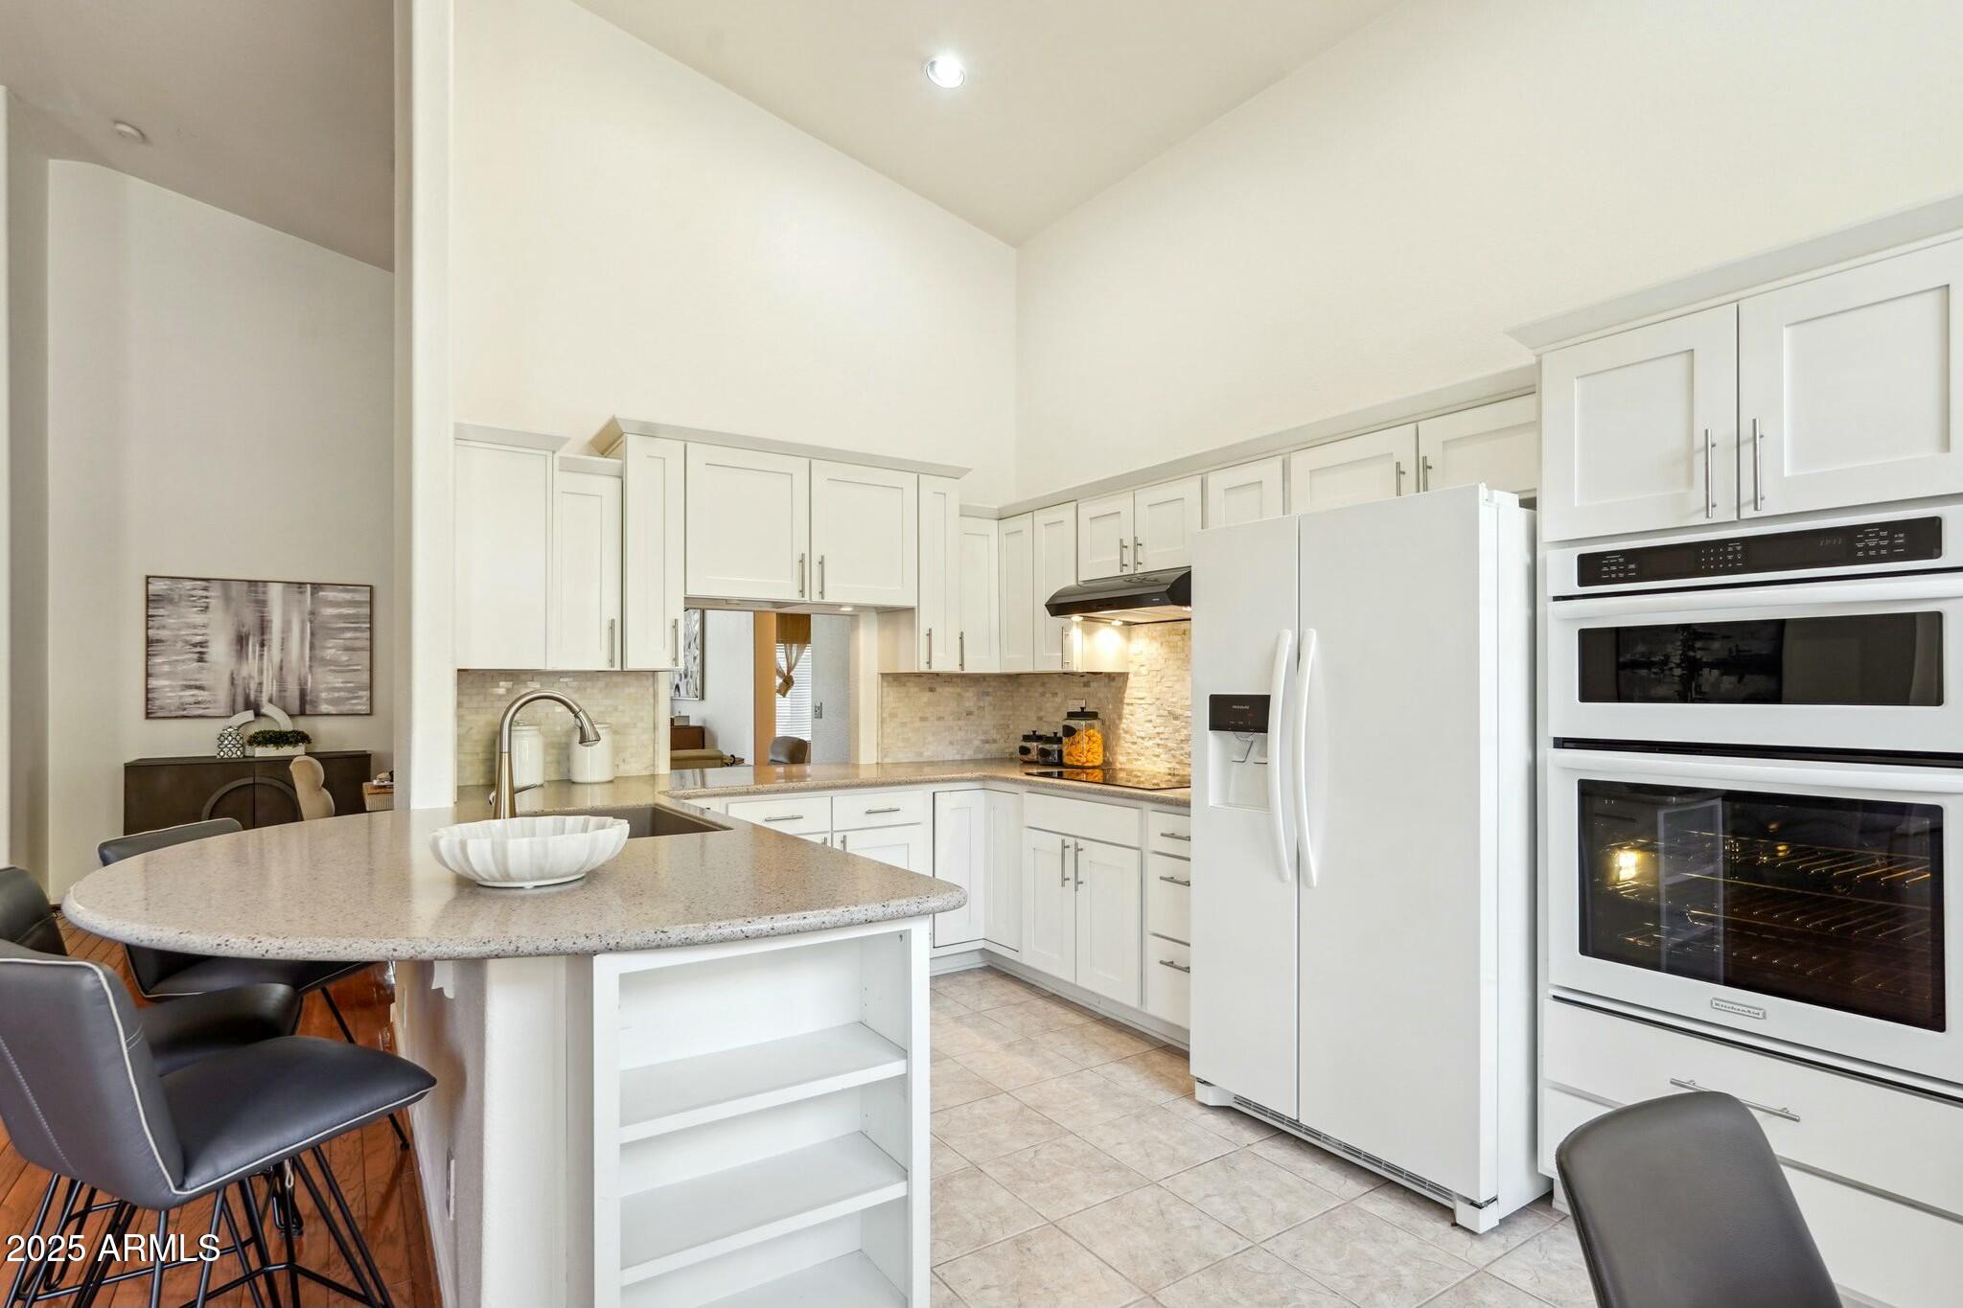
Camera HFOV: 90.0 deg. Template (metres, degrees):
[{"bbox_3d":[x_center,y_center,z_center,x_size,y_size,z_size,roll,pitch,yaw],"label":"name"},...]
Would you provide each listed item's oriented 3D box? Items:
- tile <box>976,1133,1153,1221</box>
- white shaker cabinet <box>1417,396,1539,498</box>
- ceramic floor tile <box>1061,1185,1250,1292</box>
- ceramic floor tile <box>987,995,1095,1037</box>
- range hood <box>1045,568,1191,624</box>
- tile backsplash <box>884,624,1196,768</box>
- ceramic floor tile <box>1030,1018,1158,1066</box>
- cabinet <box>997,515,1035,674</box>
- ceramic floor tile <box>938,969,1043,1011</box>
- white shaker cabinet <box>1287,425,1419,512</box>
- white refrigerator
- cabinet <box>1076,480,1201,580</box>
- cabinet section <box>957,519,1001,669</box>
[{"bbox_3d":[0.224,1.402,2.635,0.335,0.010,0.335,1,-2,-34],"label":"tile"},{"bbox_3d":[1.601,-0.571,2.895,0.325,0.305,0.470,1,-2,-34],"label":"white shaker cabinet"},{"bbox_3d":[0.412,1.399,2.358,0.336,0.010,0.336,1,-2,-34],"label":"ceramic floor tile"},{"bbox_3d":[0.225,1.434,3.861,0.335,0.010,0.335,1,-2,-34],"label":"ceramic floor tile"},{"bbox_3d":[0.701,-0.247,4.090,0.500,0.150,0.762,1,-2,-34],"label":"range hood"},{"bbox_3d":[0.368,0.197,4.282,0.775,0.670,1.950,1,-1,-34],"label":"tile backsplash"},{"bbox_3d":[0.410,1.430,3.587,0.336,0.010,0.336,1,-2,-34],"label":"ceramic floor tile"},{"bbox_3d":[0.304,-0.284,4.854,0.330,0.755,0.298,1,-2,-34],"label":"cabinet"},{"bbox_3d":[0.035,1.446,4.185,0.337,0.010,0.340,1,-1,-33],"label":"ceramic floor tile"},{"bbox_3d":[1.320,-0.566,3.250,0.330,0.280,0.472,1,-1,-34],"label":"white shaker cabinet"},{"bbox_3d":[1.207,0.510,2.902,0.830,1.775,0.920,1,-1,-34],"label":"white refrigerator"},{"bbox_3d":[0.776,-0.497,4.157,0.330,0.364,0.757,1,-2,-34],"label":"cabinet"},{"bbox_3d":[-0.112,-0.281,4.886,0.272,0.751,0.320,1,-2,-34],"label":"cabinet section"}]

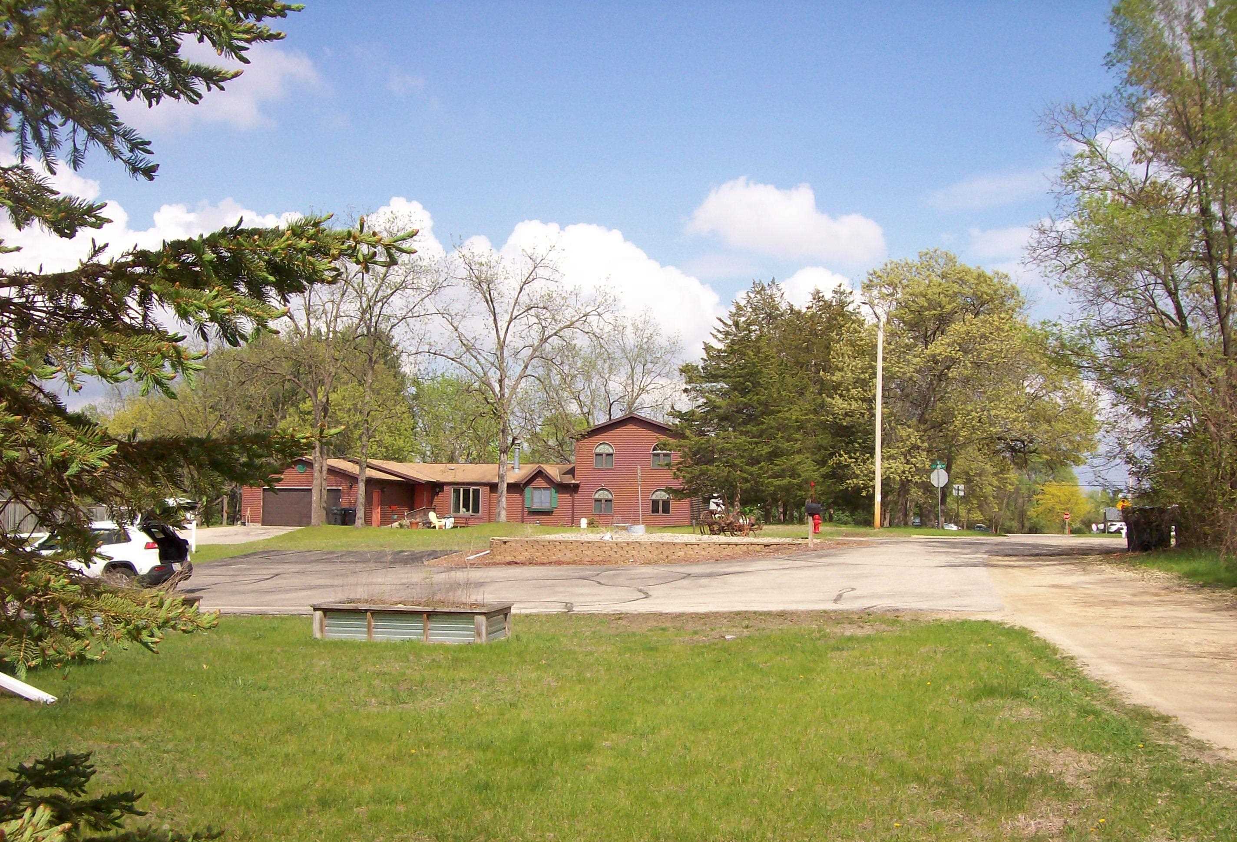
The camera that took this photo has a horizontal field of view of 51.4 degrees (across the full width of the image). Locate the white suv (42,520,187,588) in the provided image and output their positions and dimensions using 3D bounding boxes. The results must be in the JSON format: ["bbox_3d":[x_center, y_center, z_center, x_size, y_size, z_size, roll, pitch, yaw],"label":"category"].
[{"bbox_3d":[-12.750,3.280,31.300,4.620,1.690,1.860,0,-4,14],"label":"white suv"}]

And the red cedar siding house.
[{"bbox_3d":[-8.005,3.235,79.385,26.300,6.800,13.500,0,-4,13],"label":"red cedar siding house"}]

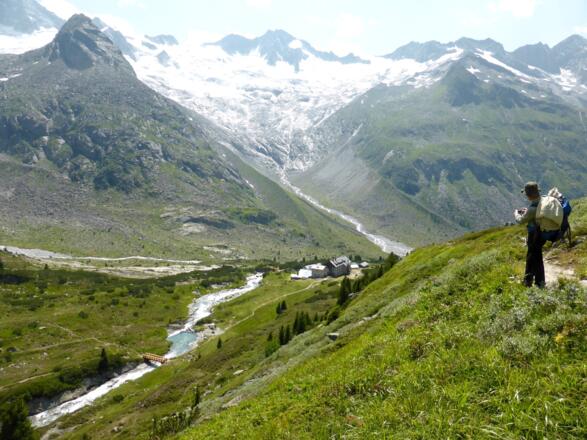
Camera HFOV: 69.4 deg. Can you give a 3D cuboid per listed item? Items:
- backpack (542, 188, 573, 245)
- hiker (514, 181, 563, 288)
[{"bbox_3d":[4.090,-0.050,6.570,0.370,0.800,0.420,7,11,41],"label":"backpack"},{"bbox_3d":[3.880,0.240,6.710,0.600,1.730,0.550,7,11,41],"label":"hiker"}]

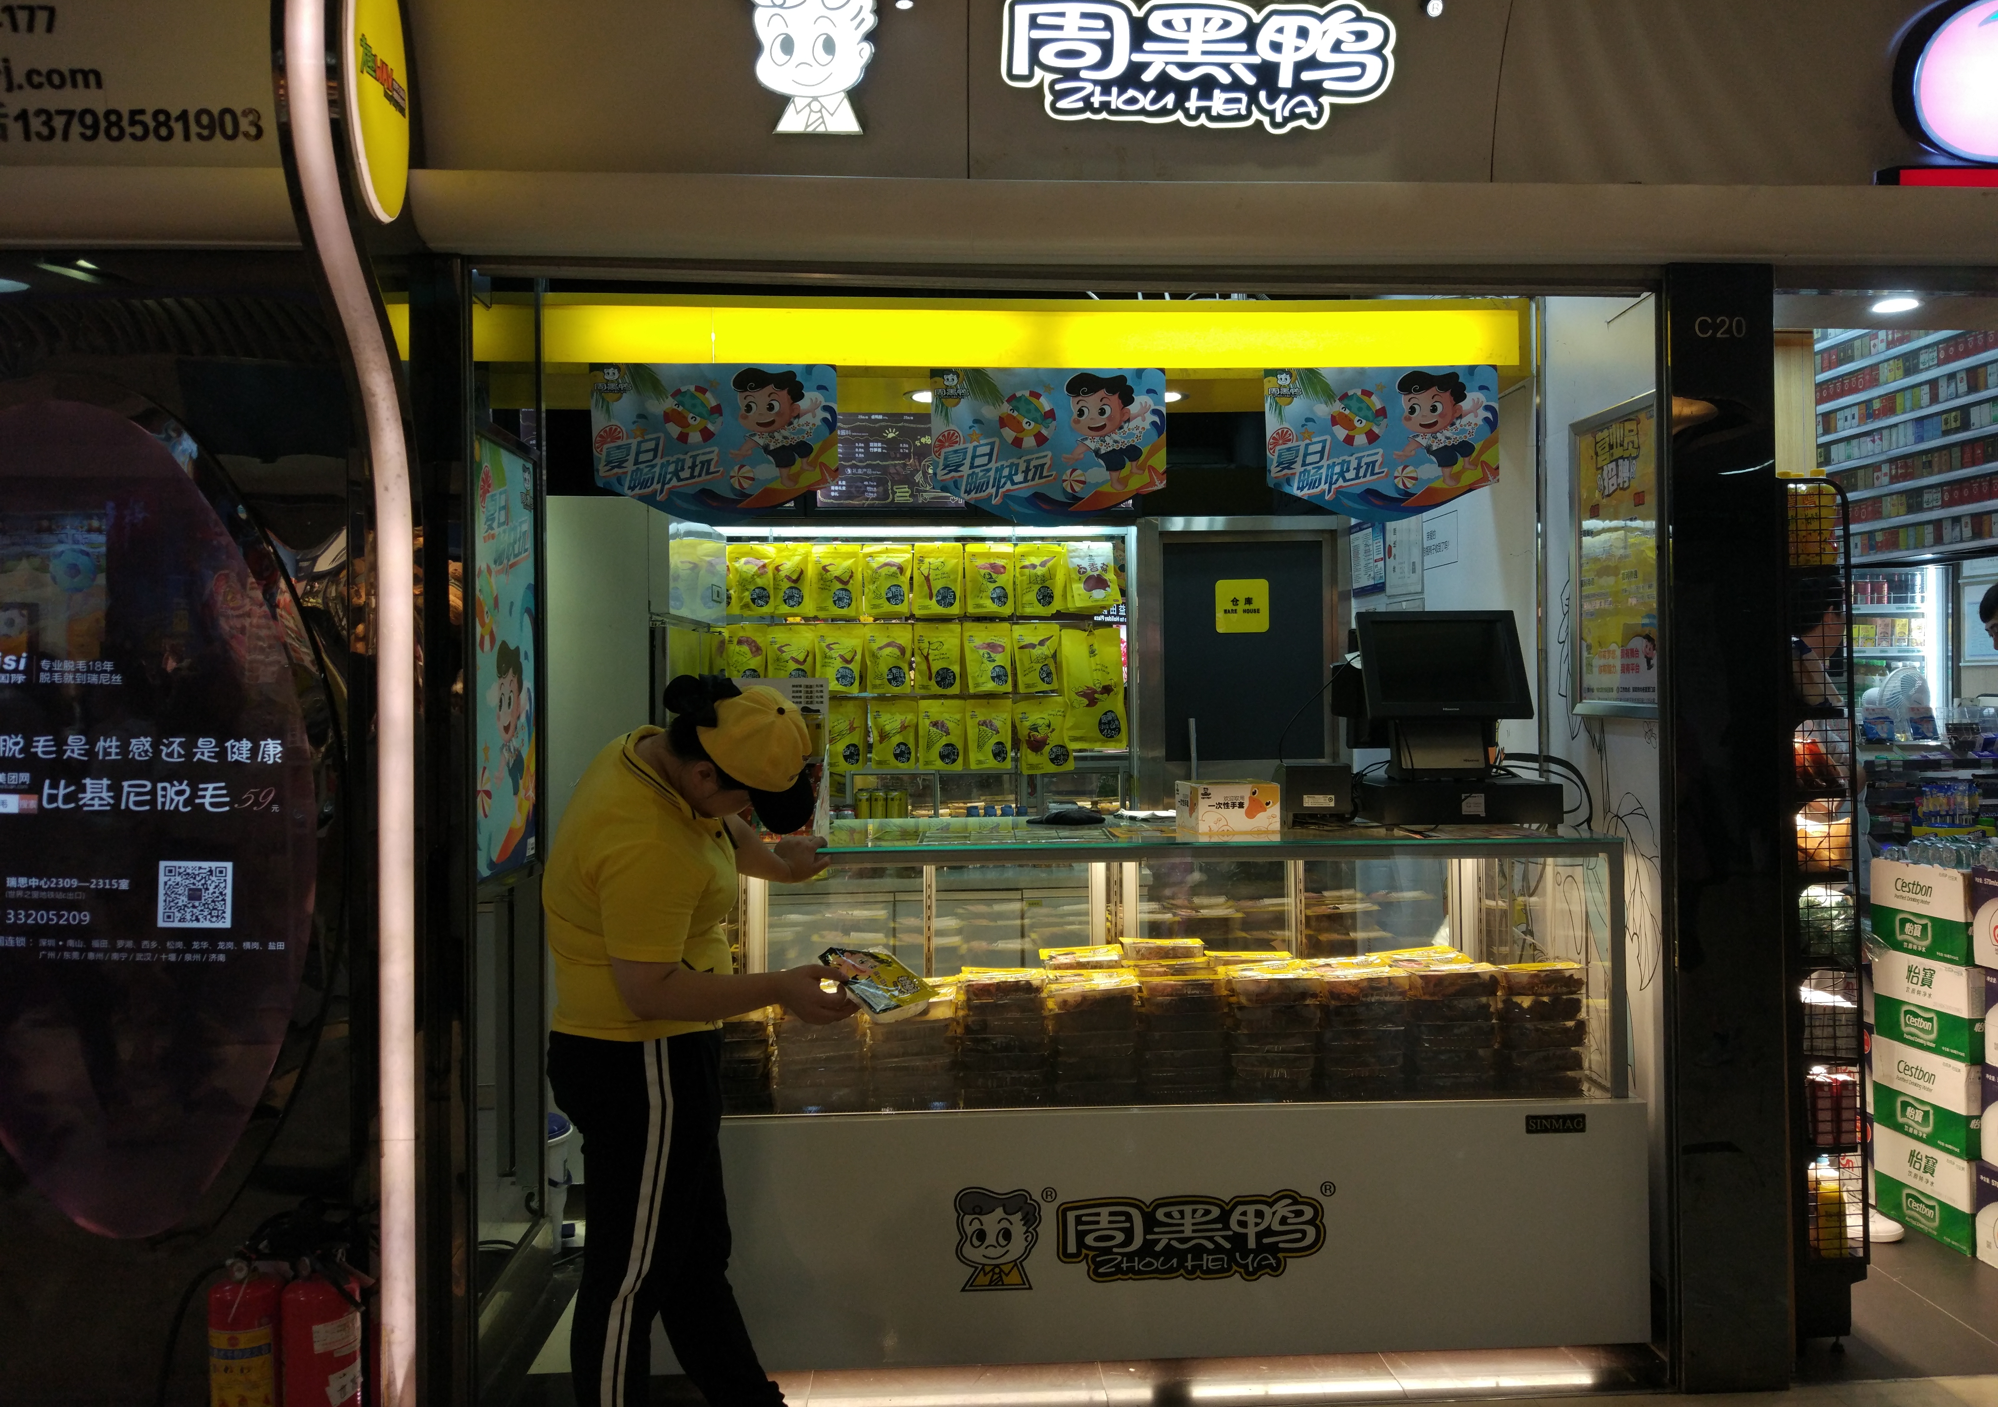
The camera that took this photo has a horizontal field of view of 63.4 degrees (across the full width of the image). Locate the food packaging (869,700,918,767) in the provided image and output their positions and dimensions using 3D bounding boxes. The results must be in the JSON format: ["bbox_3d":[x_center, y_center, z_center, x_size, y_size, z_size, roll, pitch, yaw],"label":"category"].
[{"bbox_3d":[-0.329,0.098,5.081,0.145,0.214,0.045,0,-1,-3],"label":"food packaging"}]

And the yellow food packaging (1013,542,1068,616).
[{"bbox_3d":[0.139,-0.416,5.419,0.174,0.244,0.040,-1,0,-3],"label":"yellow food packaging"}]

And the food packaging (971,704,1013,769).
[{"bbox_3d":[-0.026,0.110,5.408,0.151,0.225,0.040,-1,0,-3],"label":"food packaging"}]

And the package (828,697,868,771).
[{"bbox_3d":[-0.487,0.093,5.072,0.143,0.228,0.045,0,-1,-3],"label":"package"}]

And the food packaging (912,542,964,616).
[{"bbox_3d":[-0.188,-0.388,5.089,0.157,0.232,0.045,0,-1,-3],"label":"food packaging"}]

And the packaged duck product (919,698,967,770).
[{"bbox_3d":[-0.176,0.097,5.090,0.142,0.221,0.045,0,-1,-3],"label":"packaged duck product"}]

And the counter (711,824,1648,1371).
[{"bbox_3d":[0.297,0.833,3.804,2.100,1.055,0.880,-1,0,-3],"label":"counter"}]

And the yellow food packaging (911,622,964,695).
[{"bbox_3d":[-0.191,-0.141,5.089,0.147,0.226,0.045,0,-1,-3],"label":"yellow food packaging"}]

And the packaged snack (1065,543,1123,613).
[{"bbox_3d":[0.316,-0.428,5.399,0.179,0.235,0.040,-1,0,-3],"label":"packaged snack"}]

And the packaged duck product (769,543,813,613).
[{"bbox_3d":[-0.657,-0.388,5.062,0.141,0.225,0.045,0,-1,-3],"label":"packaged duck product"}]

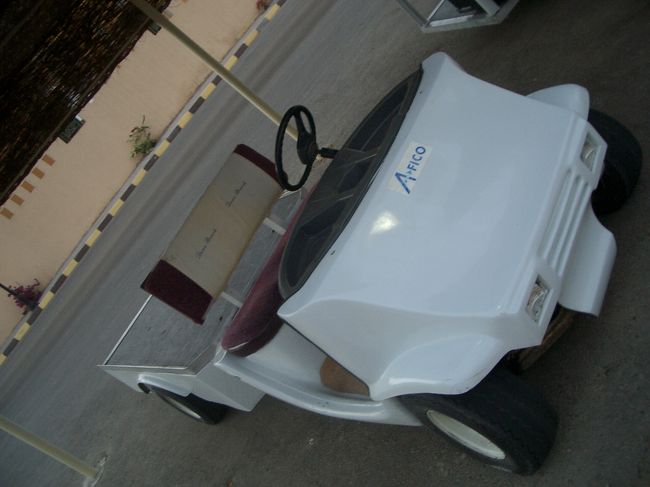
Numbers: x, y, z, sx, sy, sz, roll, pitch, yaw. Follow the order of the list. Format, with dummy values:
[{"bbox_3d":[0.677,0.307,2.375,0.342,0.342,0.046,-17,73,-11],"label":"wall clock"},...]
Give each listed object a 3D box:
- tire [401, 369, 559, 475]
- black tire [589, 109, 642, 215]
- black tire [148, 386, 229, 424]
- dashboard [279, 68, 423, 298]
[{"bbox_3d":[0.468,0.508,2.001,0.205,0.455,0.460,-57,20,-18],"label":"tire"},{"bbox_3d":[0.934,-0.301,2.466,0.205,0.455,0.460,-57,20,-18],"label":"black tire"},{"bbox_3d":[-0.824,0.945,4.083,0.460,0.455,0.205,-19,36,57],"label":"black tire"},{"bbox_3d":[0.119,-0.185,2.315,0.420,0.240,1.070,-19,36,57],"label":"dashboard"}]

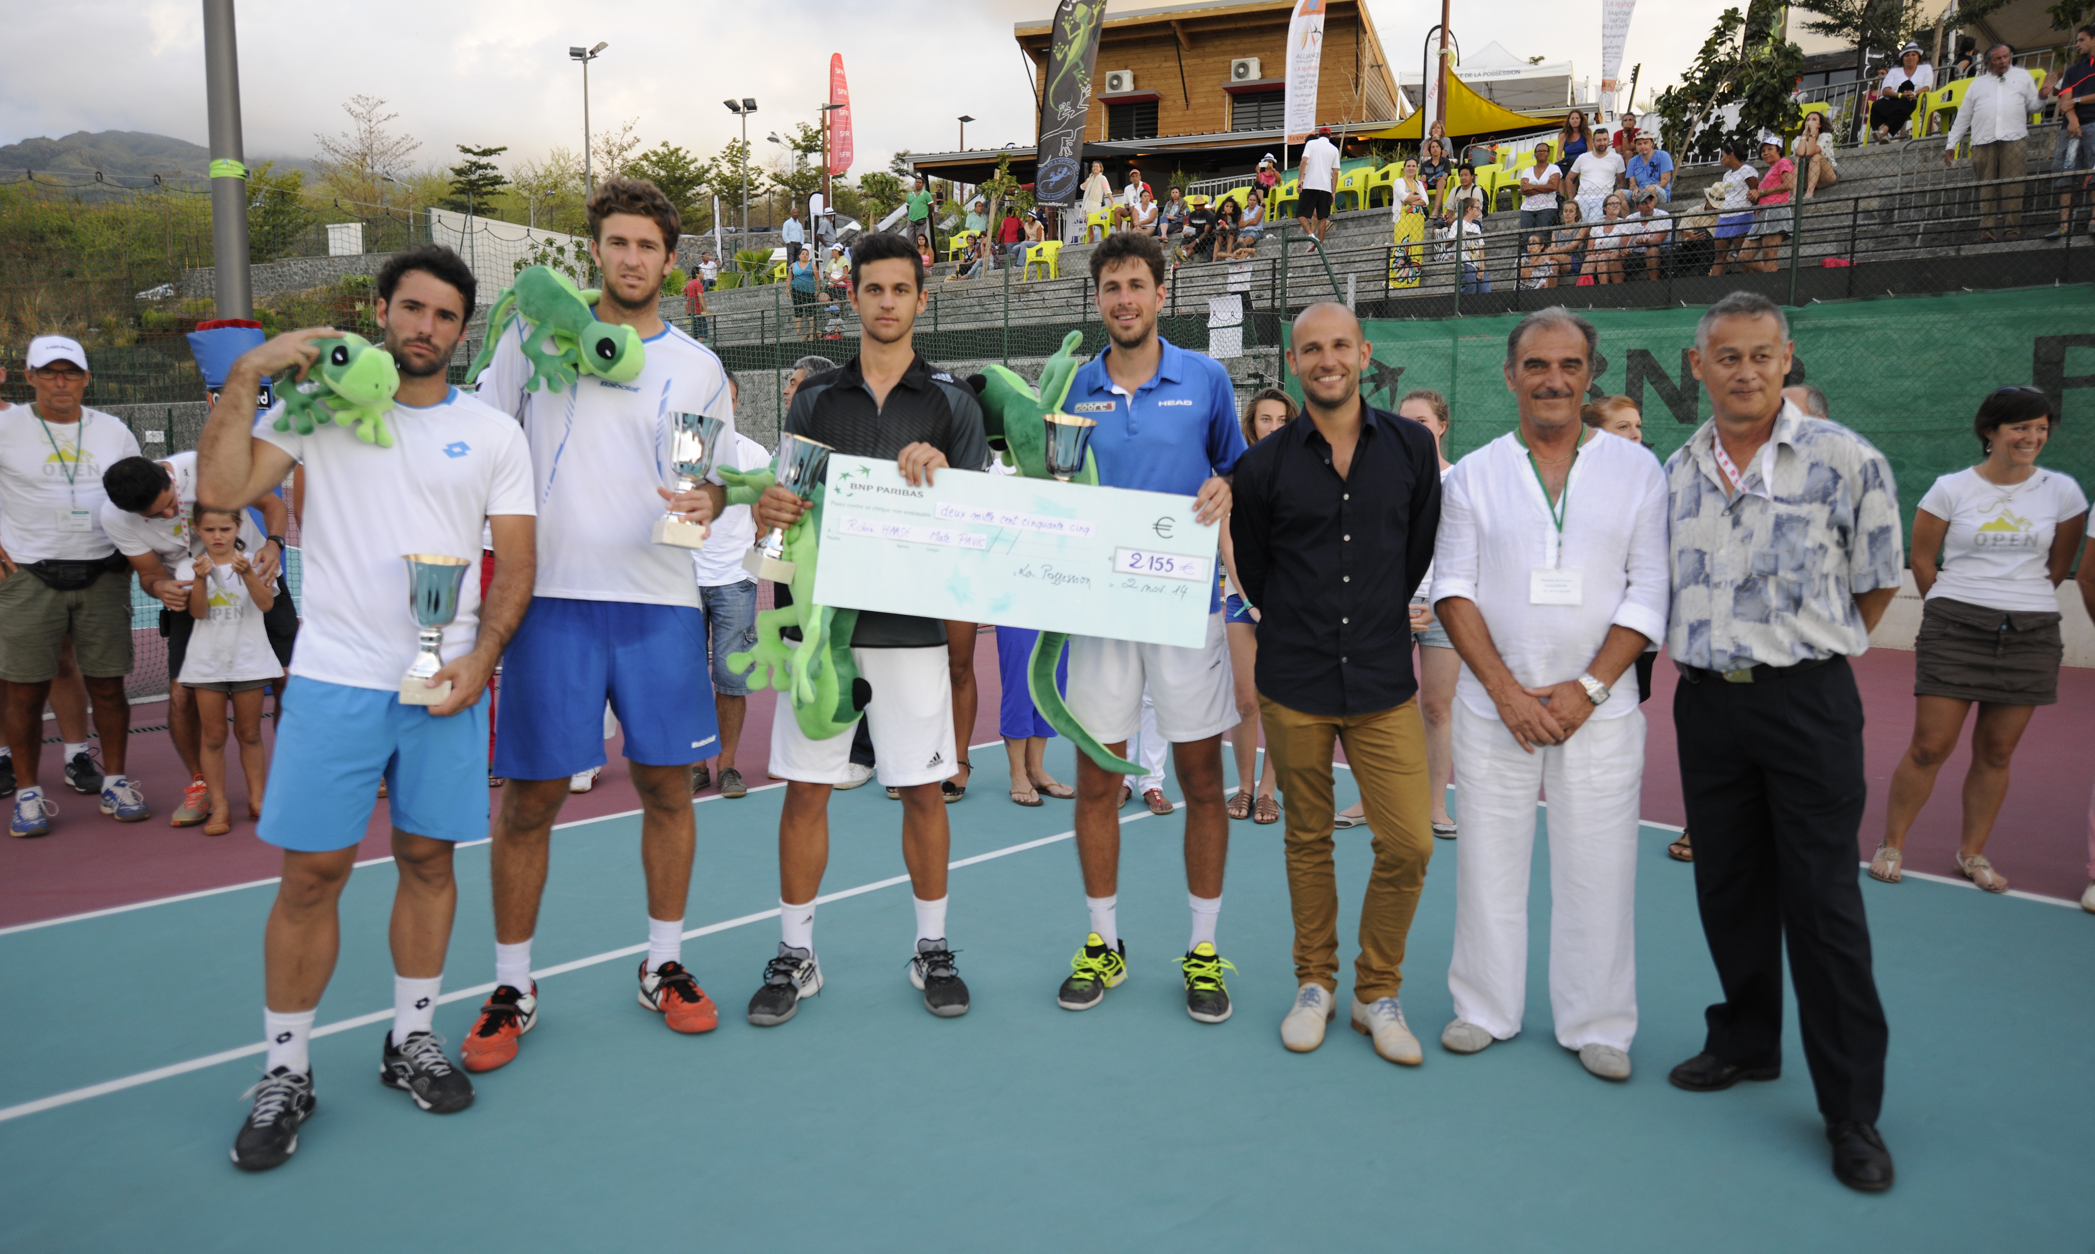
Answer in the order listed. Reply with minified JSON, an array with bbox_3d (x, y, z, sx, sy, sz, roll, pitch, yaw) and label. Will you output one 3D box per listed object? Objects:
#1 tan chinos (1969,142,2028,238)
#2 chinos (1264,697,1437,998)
[{"bbox_3d":[8.723,-4.067,12.800,0.440,0.960,0.310,6,9,37],"label":"tan chinos"},{"bbox_3d":[0.737,0.482,3.463,0.420,0.870,0.290,2,7,9],"label":"chinos"}]

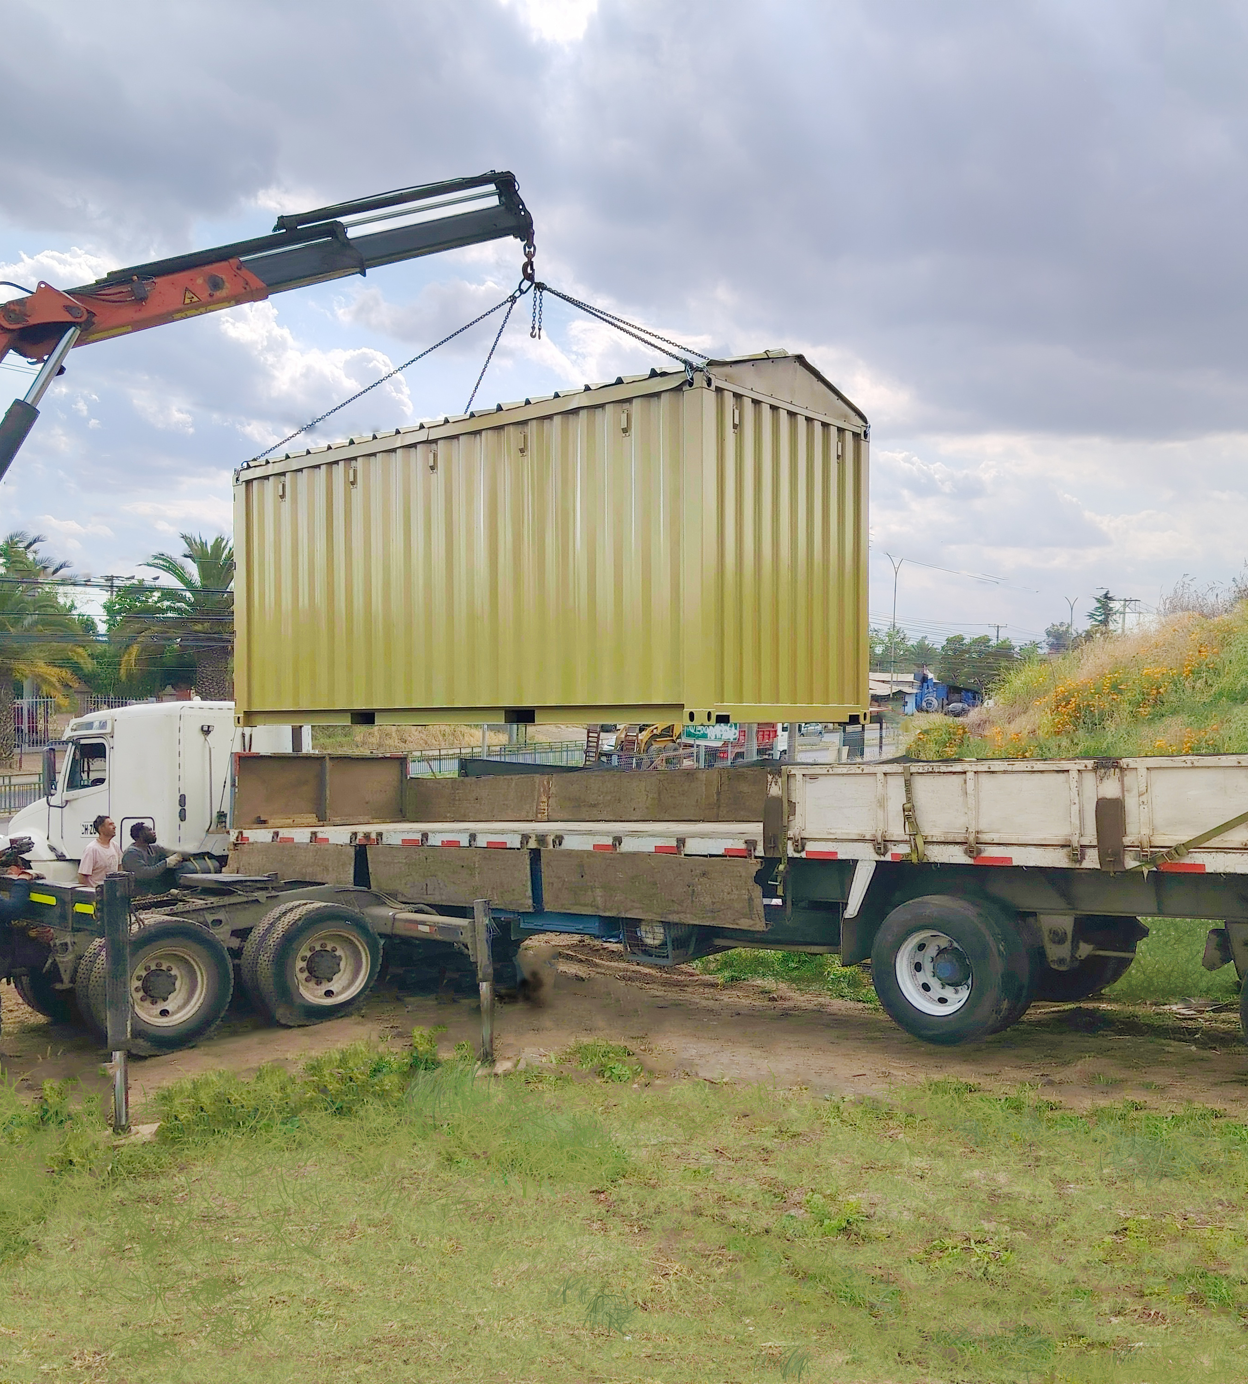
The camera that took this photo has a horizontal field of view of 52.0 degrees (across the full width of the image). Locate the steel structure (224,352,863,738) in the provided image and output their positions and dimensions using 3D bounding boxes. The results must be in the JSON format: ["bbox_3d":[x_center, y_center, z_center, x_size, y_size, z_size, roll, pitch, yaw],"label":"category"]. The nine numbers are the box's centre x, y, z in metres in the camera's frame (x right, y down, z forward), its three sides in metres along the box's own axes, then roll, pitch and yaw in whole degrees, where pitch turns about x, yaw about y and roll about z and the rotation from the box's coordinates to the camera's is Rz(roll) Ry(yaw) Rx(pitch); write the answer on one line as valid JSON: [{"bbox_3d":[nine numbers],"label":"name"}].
[{"bbox_3d":[-0.938,-1.180,12.220,6.100,2.980,2.460,-1,-2,40],"label":"steel structure"}]

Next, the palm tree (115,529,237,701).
[{"bbox_3d":[-15.600,-1.800,49.000,6.900,8.500,6.900,0,-1,0],"label":"palm tree"}]

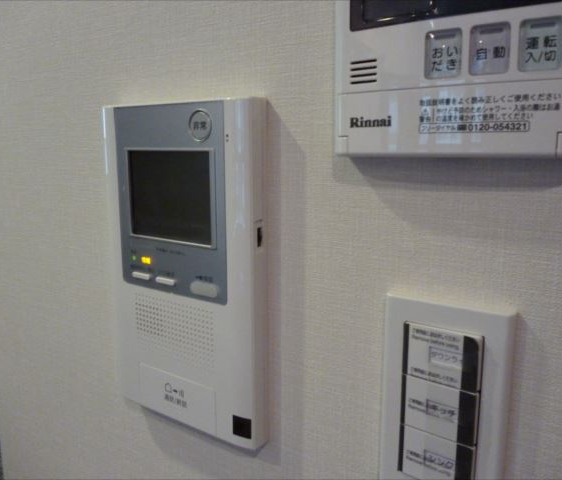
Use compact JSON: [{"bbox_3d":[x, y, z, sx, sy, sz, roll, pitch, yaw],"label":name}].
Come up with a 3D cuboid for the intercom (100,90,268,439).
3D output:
[{"bbox_3d":[-0.078,0.022,0.402,0.154,0.249,0.019,7,12,35],"label":"intercom"}]

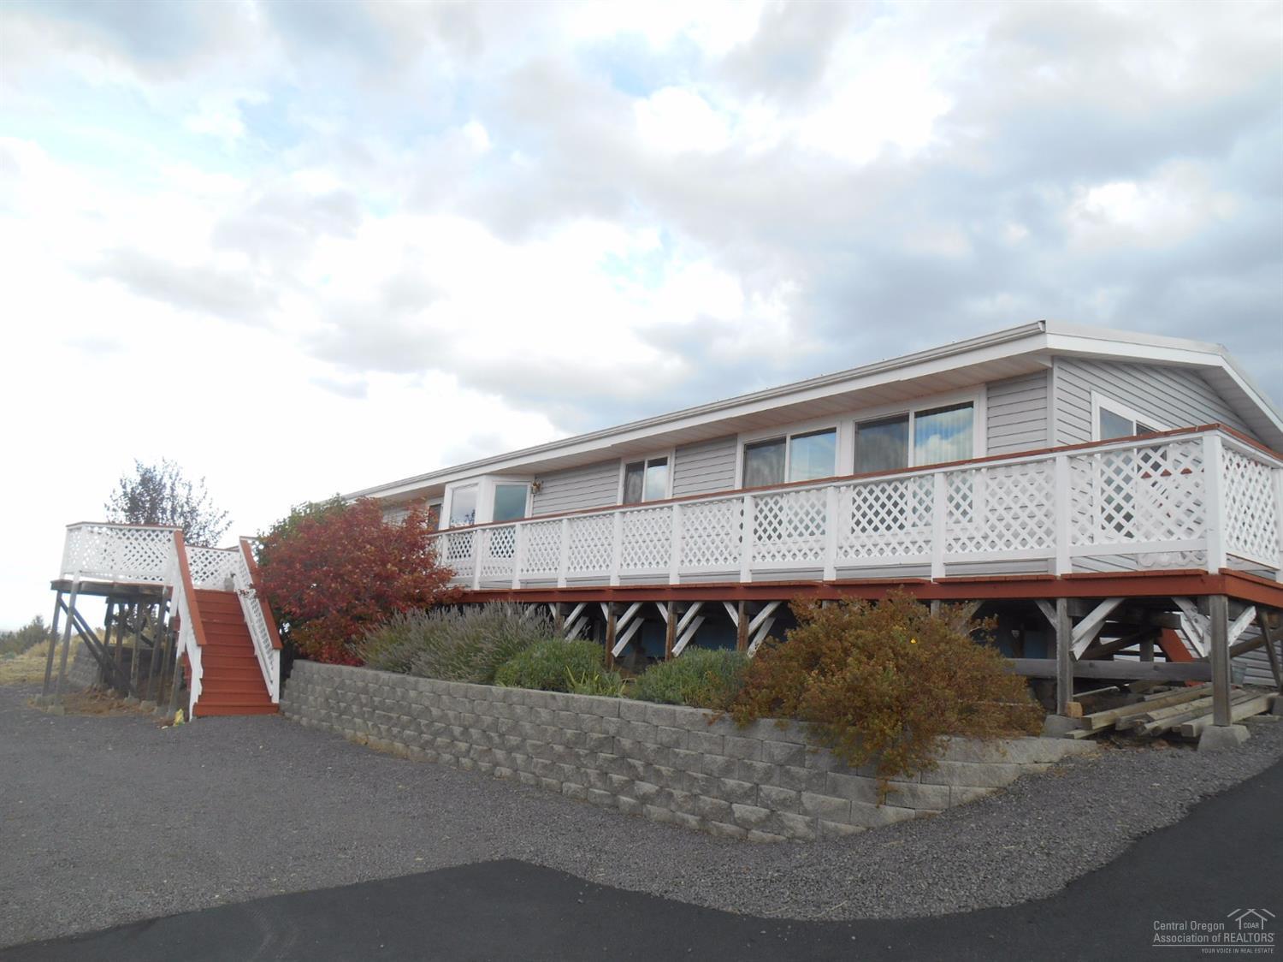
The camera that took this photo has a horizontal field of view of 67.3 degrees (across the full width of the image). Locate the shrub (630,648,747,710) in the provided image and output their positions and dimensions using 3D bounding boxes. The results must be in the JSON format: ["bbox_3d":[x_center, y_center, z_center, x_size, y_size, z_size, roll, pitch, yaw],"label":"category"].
[{"bbox_3d":[0.498,2.004,9.894,1.150,0.600,1.250,10,-12,-37],"label":"shrub"}]

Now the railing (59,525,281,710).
[{"bbox_3d":[-8.726,2.525,17.607,3.300,3.100,4.700,10,-12,-37],"label":"railing"}]

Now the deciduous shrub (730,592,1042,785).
[{"bbox_3d":[1.885,1.589,7.715,2.150,1.470,2.500,10,-12,-37],"label":"deciduous shrub"}]

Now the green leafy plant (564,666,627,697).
[{"bbox_3d":[-0.509,2.232,10.749,0.620,0.340,0.700,10,-12,-37],"label":"green leafy plant"}]

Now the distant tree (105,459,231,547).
[{"bbox_3d":[-12.511,1.875,25.605,3.100,4.900,3.100,10,-12,-37],"label":"distant tree"}]

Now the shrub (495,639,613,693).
[{"bbox_3d":[-1.082,2.255,11.881,1.300,0.620,1.450,10,-12,-37],"label":"shrub"}]

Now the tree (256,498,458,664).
[{"bbox_3d":[-4.759,1.656,16.231,3.100,2.900,3.100,10,-12,-37],"label":"tree"}]

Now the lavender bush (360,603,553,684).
[{"bbox_3d":[-2.728,2.295,13.906,1.950,1.050,3.800,10,-12,-37],"label":"lavender bush"}]

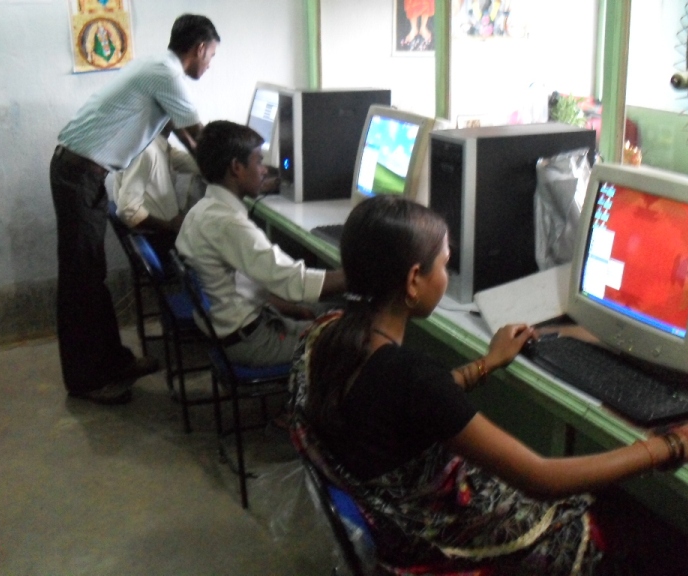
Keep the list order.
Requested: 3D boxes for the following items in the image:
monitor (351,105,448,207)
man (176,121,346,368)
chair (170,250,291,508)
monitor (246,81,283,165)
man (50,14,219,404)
[{"bbox_3d":[0.318,-0.387,2.861,0.410,0.410,0.400,0,16,-26],"label":"monitor"},{"bbox_3d":[-0.195,0.055,2.679,0.680,1.200,0.480,-8,19,-19],"label":"man"},{"bbox_3d":[-0.314,0.233,2.705,0.500,0.850,0.400,-9,19,-22],"label":"chair"},{"bbox_3d":[-0.181,-0.736,3.963,0.410,0.410,0.400,1,16,-24],"label":"monitor"},{"bbox_3d":[-0.781,-0.312,3.406,0.780,1.480,0.500,-8,19,-19],"label":"man"}]

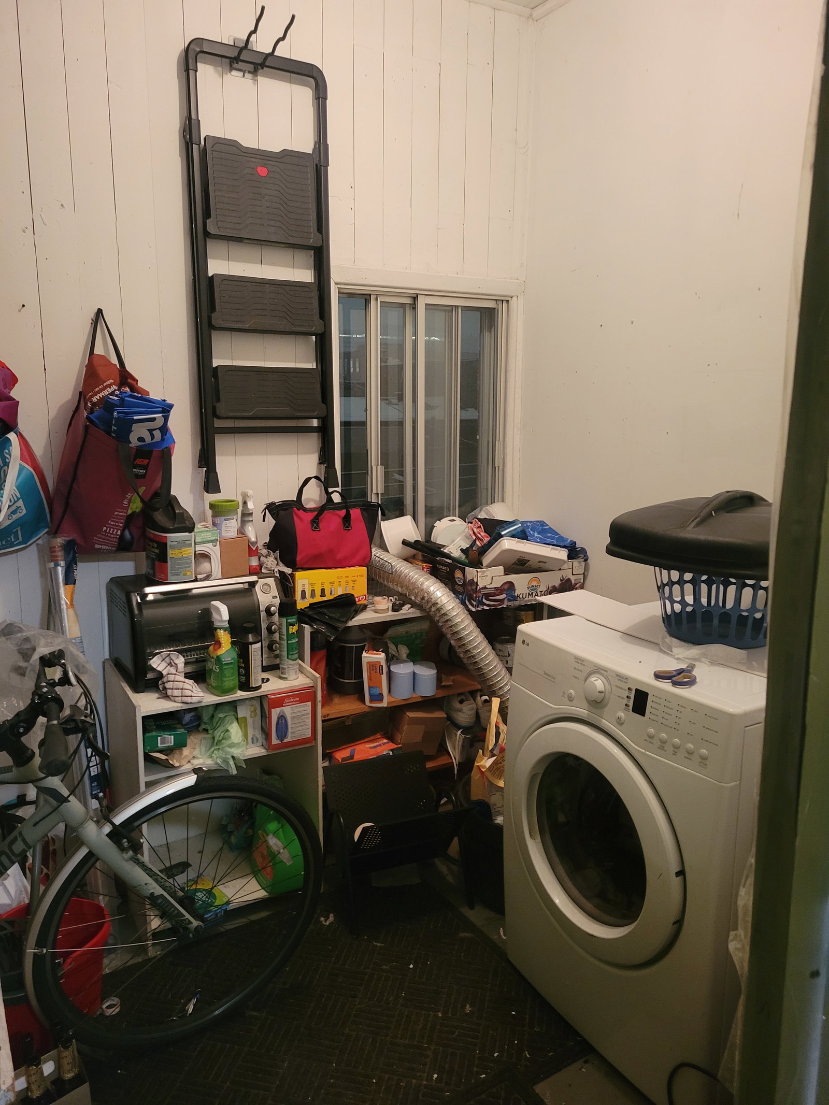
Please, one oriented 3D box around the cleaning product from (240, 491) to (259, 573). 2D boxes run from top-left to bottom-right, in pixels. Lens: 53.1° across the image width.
[{"bbox_3d":[-0.537,-0.071,2.696,0.048,0.268,0.090,-6,13,-28],"label":"cleaning product"}]

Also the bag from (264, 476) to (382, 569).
[{"bbox_3d":[-0.317,-0.110,2.838,0.375,0.310,0.150,-4,12,-20],"label":"bag"}]

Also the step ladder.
[{"bbox_3d":[-0.463,-0.837,2.576,0.455,1.300,0.100,-6,13,-30],"label":"step ladder"}]

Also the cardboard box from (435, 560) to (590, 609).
[{"bbox_3d":[0.334,0.084,2.950,0.432,0.136,0.295,-5,13,-26],"label":"cardboard box"}]

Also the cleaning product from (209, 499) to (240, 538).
[{"bbox_3d":[-0.587,-0.106,2.585,0.092,0.110,0.092,-7,14,-34],"label":"cleaning product"}]

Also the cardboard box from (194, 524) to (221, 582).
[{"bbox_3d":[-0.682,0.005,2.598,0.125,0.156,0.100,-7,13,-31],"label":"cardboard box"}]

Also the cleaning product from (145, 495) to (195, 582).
[{"bbox_3d":[-0.745,-0.052,2.527,0.136,0.260,0.140,-7,14,-34],"label":"cleaning product"}]

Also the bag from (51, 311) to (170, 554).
[{"bbox_3d":[-0.875,-0.340,2.394,0.300,0.660,0.190,-8,14,-35],"label":"bag"}]

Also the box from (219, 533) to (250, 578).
[{"bbox_3d":[-0.580,0.008,2.595,0.092,0.118,0.095,-7,14,-34],"label":"box"}]

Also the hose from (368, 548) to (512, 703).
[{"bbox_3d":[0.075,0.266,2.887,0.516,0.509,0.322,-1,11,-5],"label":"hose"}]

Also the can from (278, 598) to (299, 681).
[{"bbox_3d":[-0.377,0.259,2.472,0.059,0.242,0.059,0,11,0],"label":"can"}]

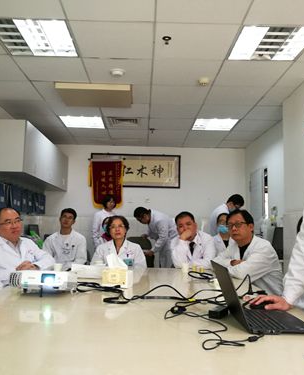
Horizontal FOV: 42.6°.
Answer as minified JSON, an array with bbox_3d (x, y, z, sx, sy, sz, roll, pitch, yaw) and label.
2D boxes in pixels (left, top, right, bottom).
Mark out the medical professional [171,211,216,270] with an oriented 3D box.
[{"bbox_3d":[0.373,0.877,3.570,0.540,1.305,0.680,0,-6,9],"label":"medical professional"}]

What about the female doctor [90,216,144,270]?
[{"bbox_3d":[-0.326,0.900,3.800,0.540,1.270,0.720,1,-6,-3],"label":"female doctor"}]

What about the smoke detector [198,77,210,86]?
[{"bbox_3d":[0.490,-1.000,3.704,0.115,0.050,0.115,1,-6,-1],"label":"smoke detector"}]

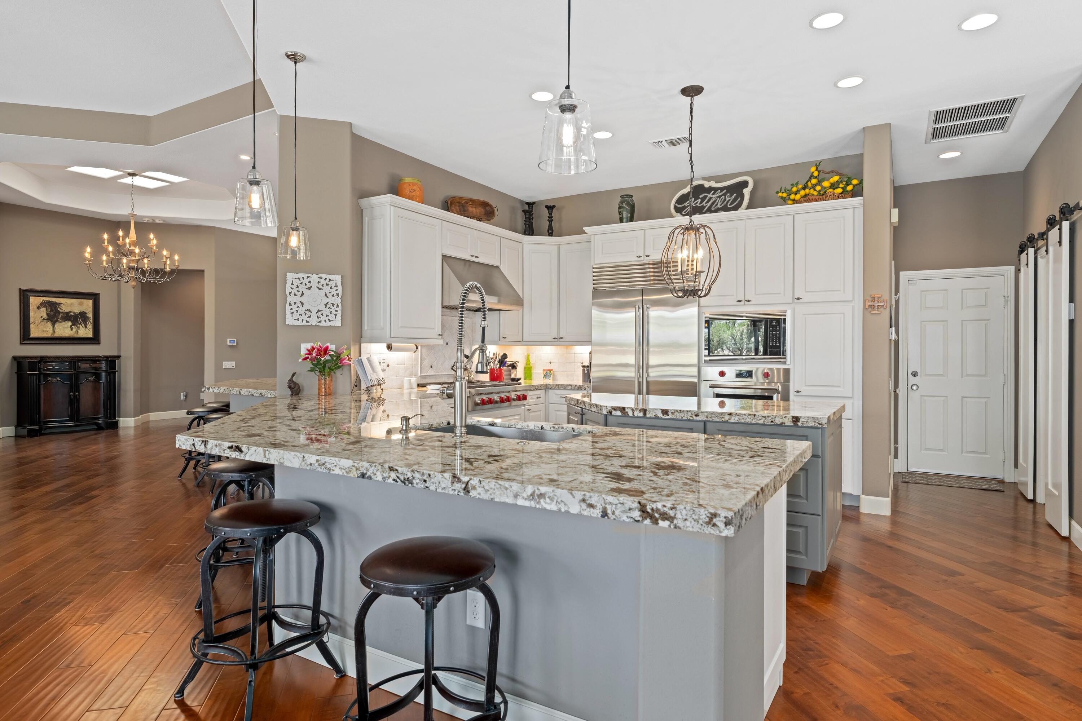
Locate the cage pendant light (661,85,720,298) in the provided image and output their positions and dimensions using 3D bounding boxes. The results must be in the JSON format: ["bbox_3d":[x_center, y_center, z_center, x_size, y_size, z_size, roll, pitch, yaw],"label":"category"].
[{"bbox_3d":[1.004,-1.114,4.047,0.395,1.395,0.395,1,1,31],"label":"cage pendant light"}]

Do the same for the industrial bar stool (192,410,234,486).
[{"bbox_3d":[-2.840,0.826,5.460,0.460,0.670,0.460,0,1,-14],"label":"industrial bar stool"}]

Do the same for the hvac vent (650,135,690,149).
[{"bbox_3d":[1.126,-1.856,5.125,0.365,0.025,0.225,0,1,31],"label":"hvac vent"}]

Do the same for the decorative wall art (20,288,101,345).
[{"bbox_3d":[-7.164,-0.636,9.004,0.050,0.800,1.000,1,1,31],"label":"decorative wall art"}]

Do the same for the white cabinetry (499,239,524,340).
[{"bbox_3d":[-0.443,-0.737,6.442,0.320,1.070,0.420,0,1,31],"label":"white cabinetry"}]

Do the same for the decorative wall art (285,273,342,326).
[{"bbox_3d":[-1.761,-0.472,4.660,0.410,0.405,0.025,0,1,-14],"label":"decorative wall art"}]

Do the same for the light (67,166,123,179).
[{"bbox_3d":[-6.133,-2.608,8.272,0.490,0.030,0.490,0,1,31],"label":"light"}]

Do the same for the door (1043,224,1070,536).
[{"bbox_3d":[3.739,0.118,4.353,0.040,2.165,0.530,0,1,31],"label":"door"}]

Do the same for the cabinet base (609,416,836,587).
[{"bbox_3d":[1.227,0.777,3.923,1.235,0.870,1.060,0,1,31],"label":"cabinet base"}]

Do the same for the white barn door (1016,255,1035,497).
[{"bbox_3d":[4.242,0.130,5.273,0.040,2.100,0.470,1,1,31],"label":"white barn door"}]

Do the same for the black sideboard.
[{"bbox_3d":[-7.231,0.527,9.244,0.410,1.170,1.250,1,1,31],"label":"black sideboard"}]

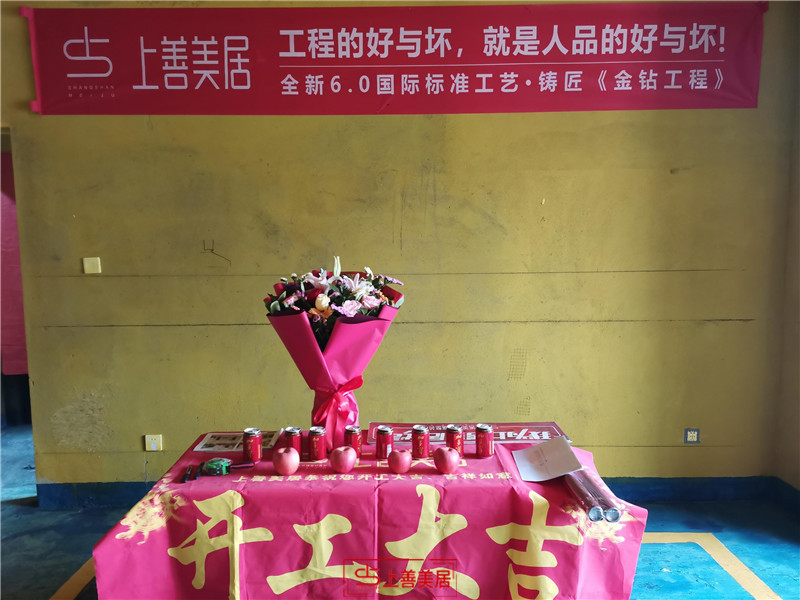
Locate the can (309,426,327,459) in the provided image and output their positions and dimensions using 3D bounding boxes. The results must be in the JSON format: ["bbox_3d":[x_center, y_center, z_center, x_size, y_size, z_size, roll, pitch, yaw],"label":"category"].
[{"bbox_3d":[-0.310,0.540,2.271,0.065,0.114,0.065,-1,5,0],"label":"can"}]

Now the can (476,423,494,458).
[{"bbox_3d":[0.325,0.533,2.284,0.065,0.114,0.065,-1,5,0],"label":"can"}]

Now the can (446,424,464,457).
[{"bbox_3d":[0.210,0.535,2.281,0.065,0.114,0.065,-1,5,0],"label":"can"}]

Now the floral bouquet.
[{"bbox_3d":[-0.255,0.209,2.377,0.542,0.753,0.340,-1,5,0],"label":"floral bouquet"}]

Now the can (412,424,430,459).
[{"bbox_3d":[0.081,0.536,2.279,0.065,0.114,0.065,-1,5,0],"label":"can"}]

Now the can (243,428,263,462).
[{"bbox_3d":[-0.554,0.544,2.259,0.065,0.114,0.065,-1,5,0],"label":"can"}]

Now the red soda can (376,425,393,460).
[{"bbox_3d":[-0.058,0.537,2.278,0.065,0.114,0.065,-1,5,0],"label":"red soda can"}]

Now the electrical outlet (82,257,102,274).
[{"bbox_3d":[-1.631,-0.182,3.189,0.086,0.086,0.012,-1,5,0],"label":"electrical outlet"}]

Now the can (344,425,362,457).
[{"bbox_3d":[-0.178,0.538,2.283,0.065,0.114,0.065,-1,5,0],"label":"can"}]

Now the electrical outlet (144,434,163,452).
[{"bbox_3d":[-1.340,0.779,3.278,0.086,0.086,0.012,-1,5,0],"label":"electrical outlet"}]

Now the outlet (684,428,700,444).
[{"bbox_3d":[1.595,0.746,3.277,0.086,0.086,0.012,-1,5,0],"label":"outlet"}]

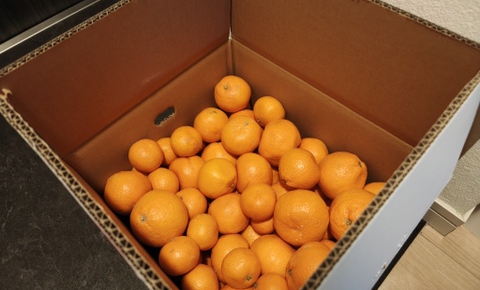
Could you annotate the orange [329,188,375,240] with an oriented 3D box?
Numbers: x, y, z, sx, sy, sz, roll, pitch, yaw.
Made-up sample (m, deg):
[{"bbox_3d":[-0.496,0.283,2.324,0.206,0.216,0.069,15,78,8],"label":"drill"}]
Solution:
[{"bbox_3d":[0.157,0.097,0.438,0.067,0.064,0.067,-4,57,0],"label":"orange"}]

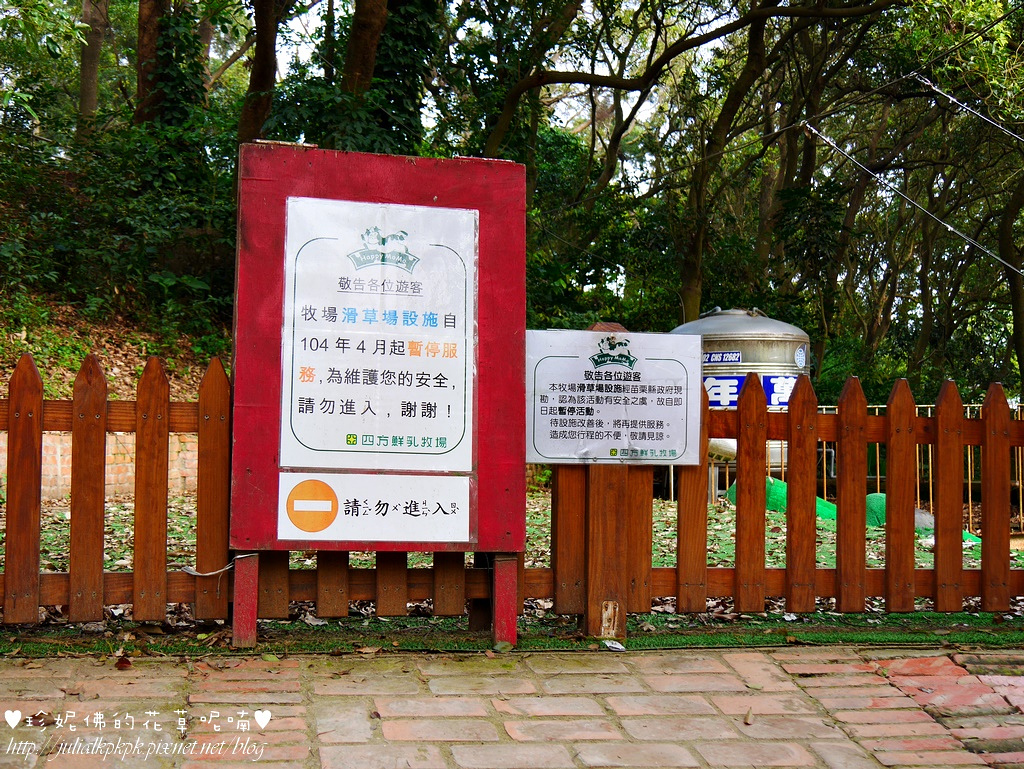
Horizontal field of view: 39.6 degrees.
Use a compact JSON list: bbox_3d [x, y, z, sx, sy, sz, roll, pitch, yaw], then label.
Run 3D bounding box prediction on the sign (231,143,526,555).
[{"bbox_3d":[-0.288,-0.074,3.162,0.648,0.890,0.055,2,-8,-14],"label":"sign"}]

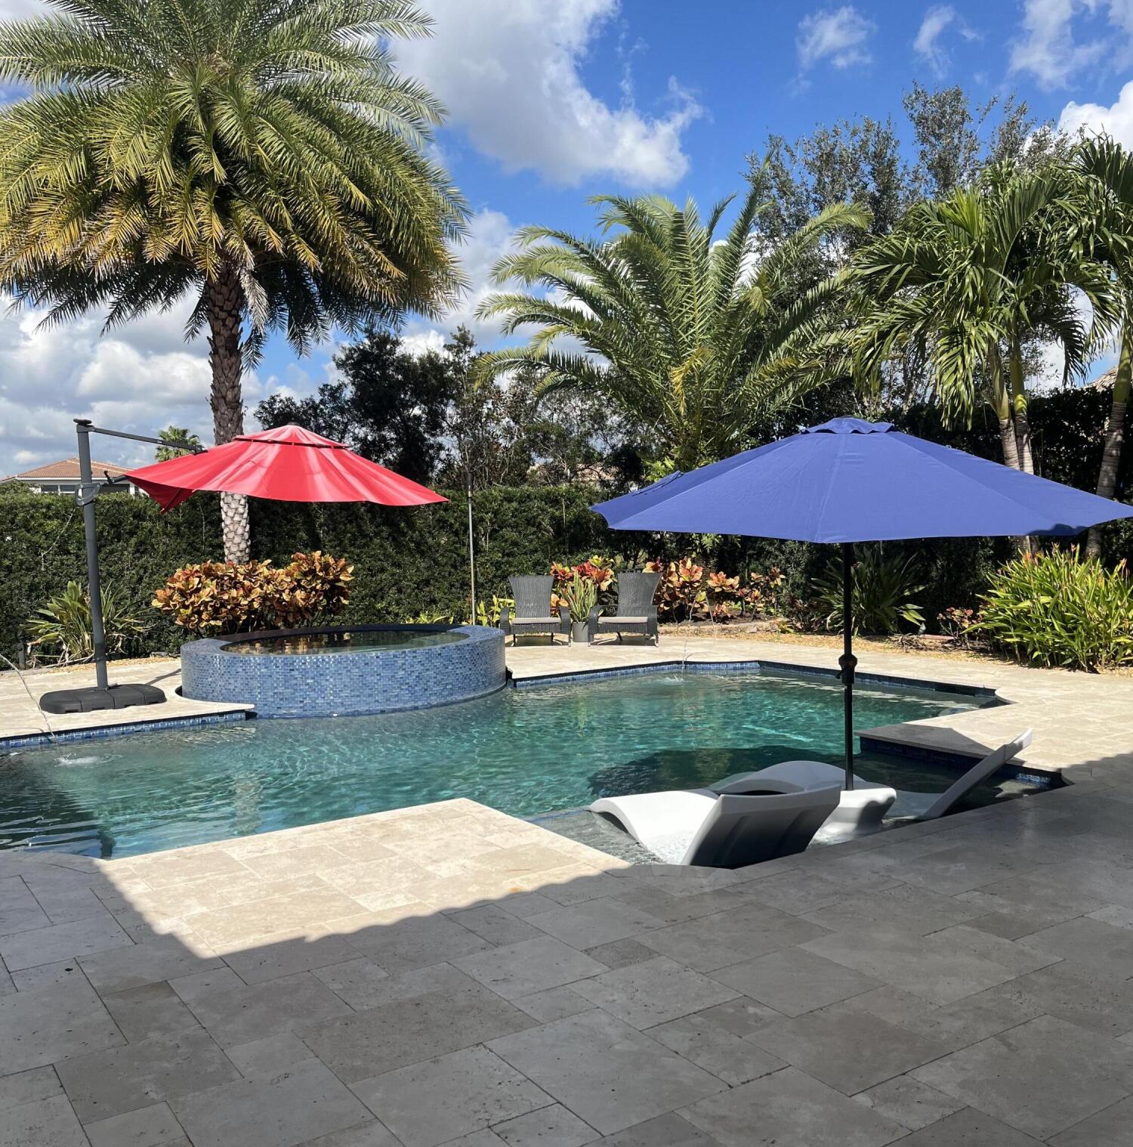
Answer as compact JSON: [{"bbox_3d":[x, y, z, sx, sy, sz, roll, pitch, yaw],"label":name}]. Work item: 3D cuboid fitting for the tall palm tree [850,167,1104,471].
[{"bbox_3d":[4.618,-1.875,12.740,2.900,5.400,2.900,-1,2,0],"label":"tall palm tree"}]

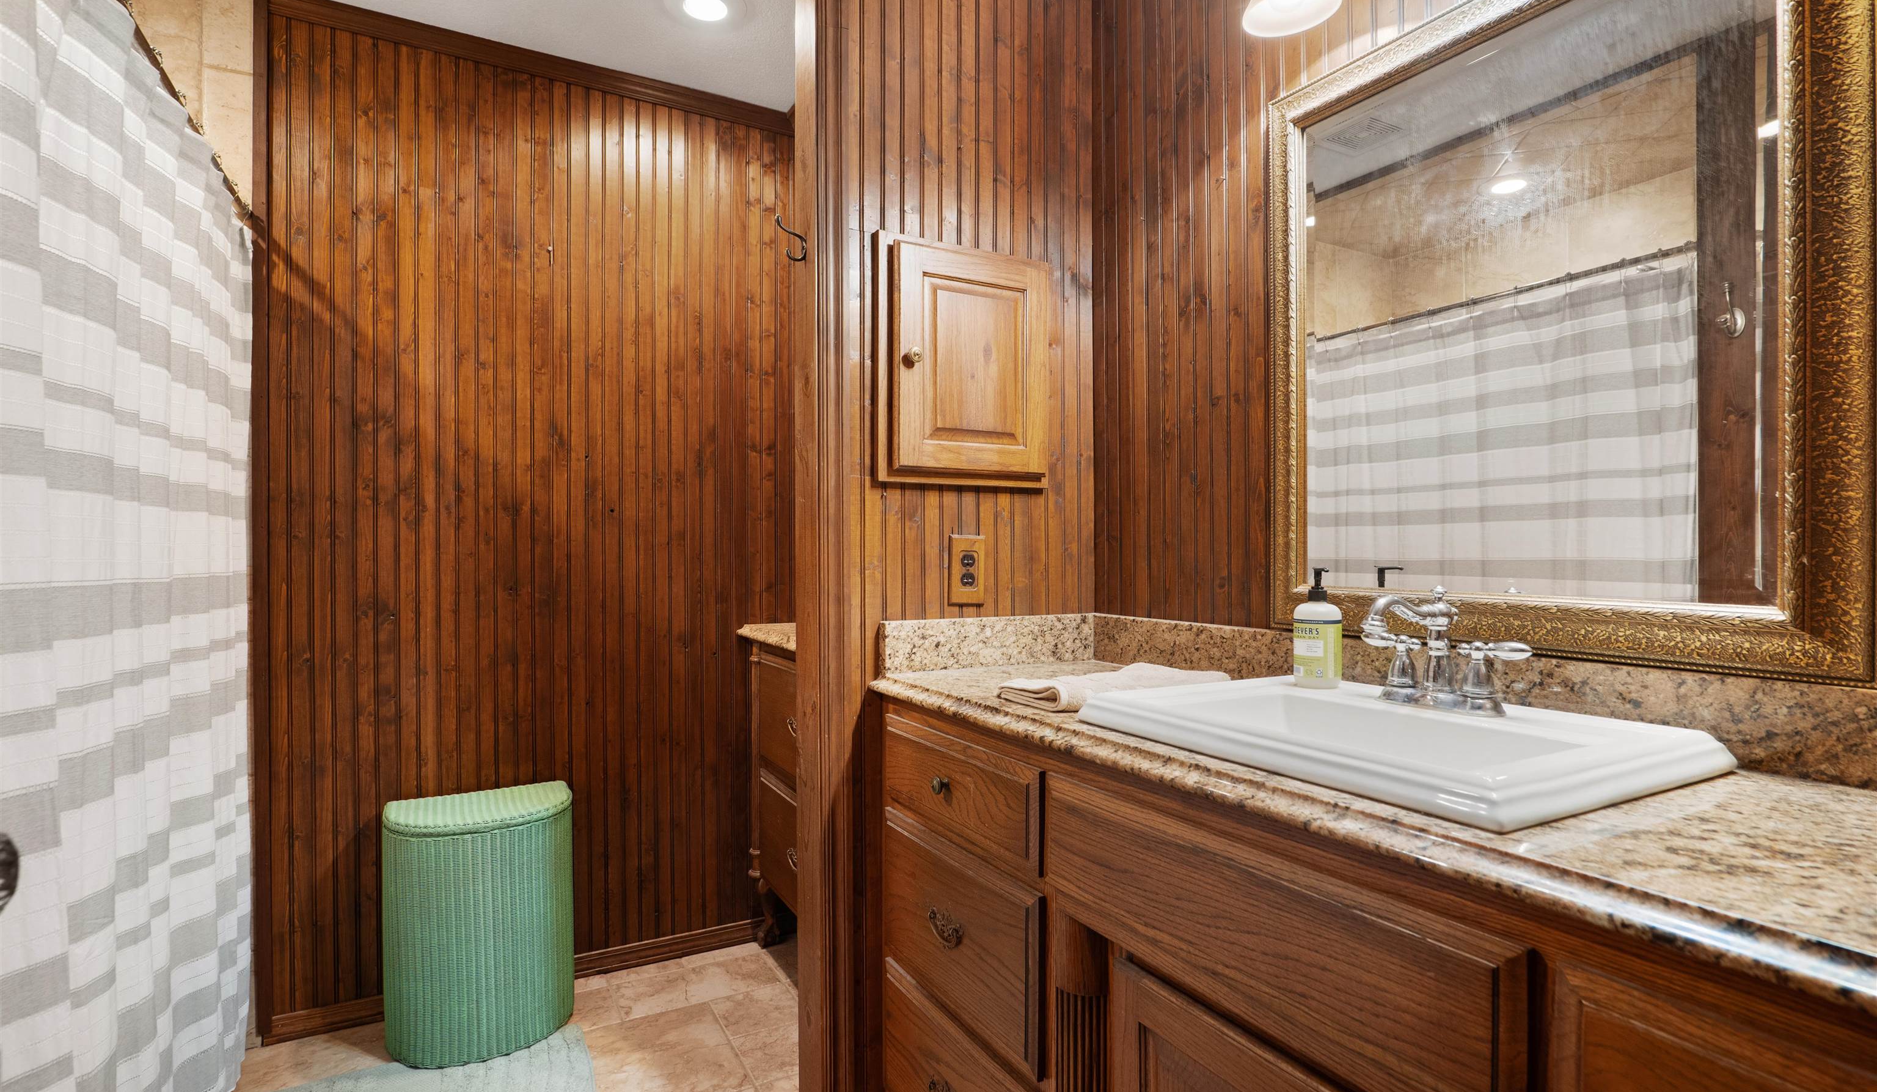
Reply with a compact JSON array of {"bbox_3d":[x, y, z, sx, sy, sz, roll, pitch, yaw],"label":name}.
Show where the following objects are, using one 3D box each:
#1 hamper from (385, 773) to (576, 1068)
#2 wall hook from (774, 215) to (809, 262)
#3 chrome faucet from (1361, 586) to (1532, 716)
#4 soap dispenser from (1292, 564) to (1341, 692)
[{"bbox_3d":[-1.088,0.892,2.006,0.418,0.540,0.275,0,0,-28],"label":"hamper"},{"bbox_3d":[-0.292,-0.610,1.655,0.062,0.086,0.020,0,0,-29],"label":"wall hook"},{"bbox_3d":[0.651,0.138,1.134,0.200,0.166,0.231,0,0,-30],"label":"chrome faucet"},{"bbox_3d":[0.609,0.129,1.337,0.071,0.186,0.072,0,0,-5],"label":"soap dispenser"}]

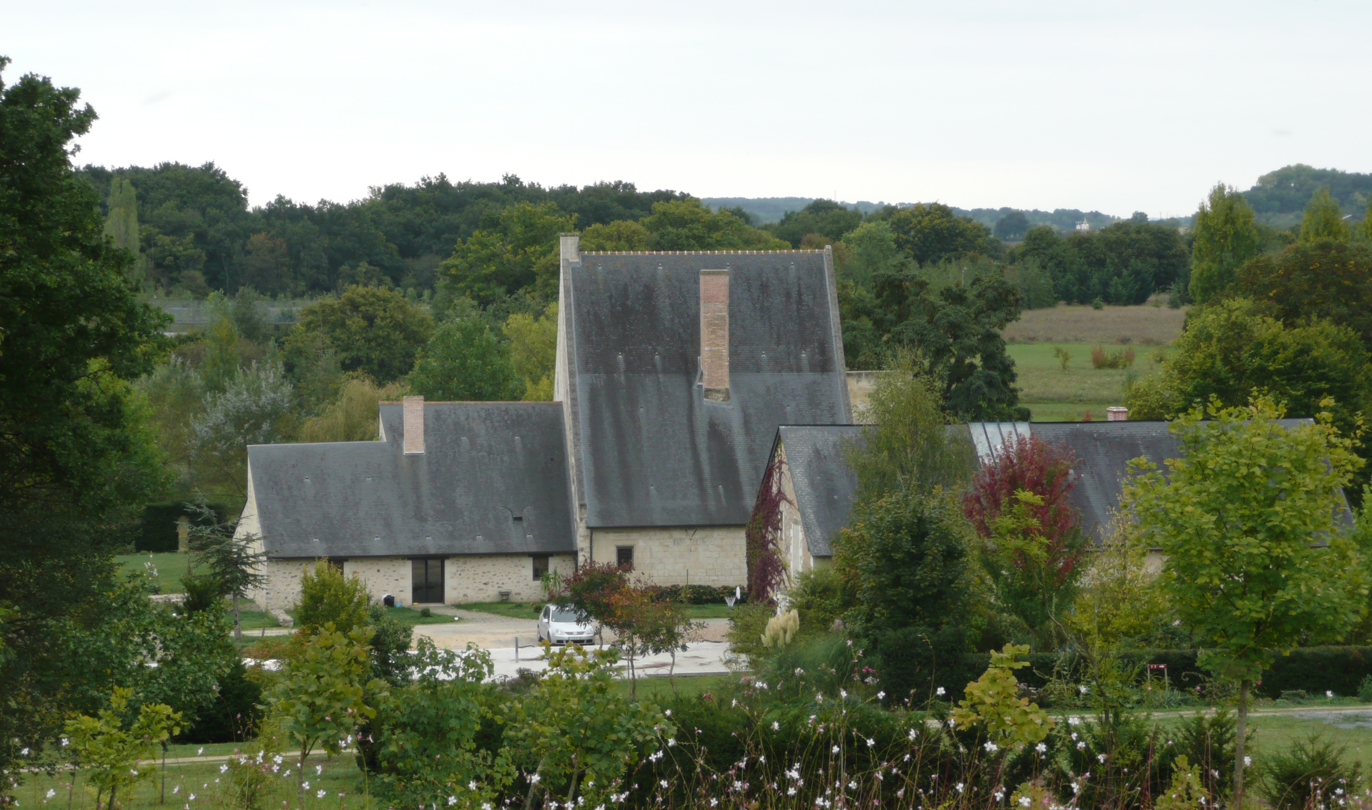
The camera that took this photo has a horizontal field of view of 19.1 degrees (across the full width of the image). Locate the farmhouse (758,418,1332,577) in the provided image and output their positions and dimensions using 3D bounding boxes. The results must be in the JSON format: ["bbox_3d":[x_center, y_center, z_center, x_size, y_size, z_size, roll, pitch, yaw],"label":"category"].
[{"bbox_3d":[14.886,4.643,164.944,22.500,7.900,9.700,-1,3,-12],"label":"farmhouse"}]

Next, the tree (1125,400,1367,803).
[{"bbox_3d":[9.338,3.294,68.000,4.000,6.800,3.900,0,3,0],"label":"tree"}]

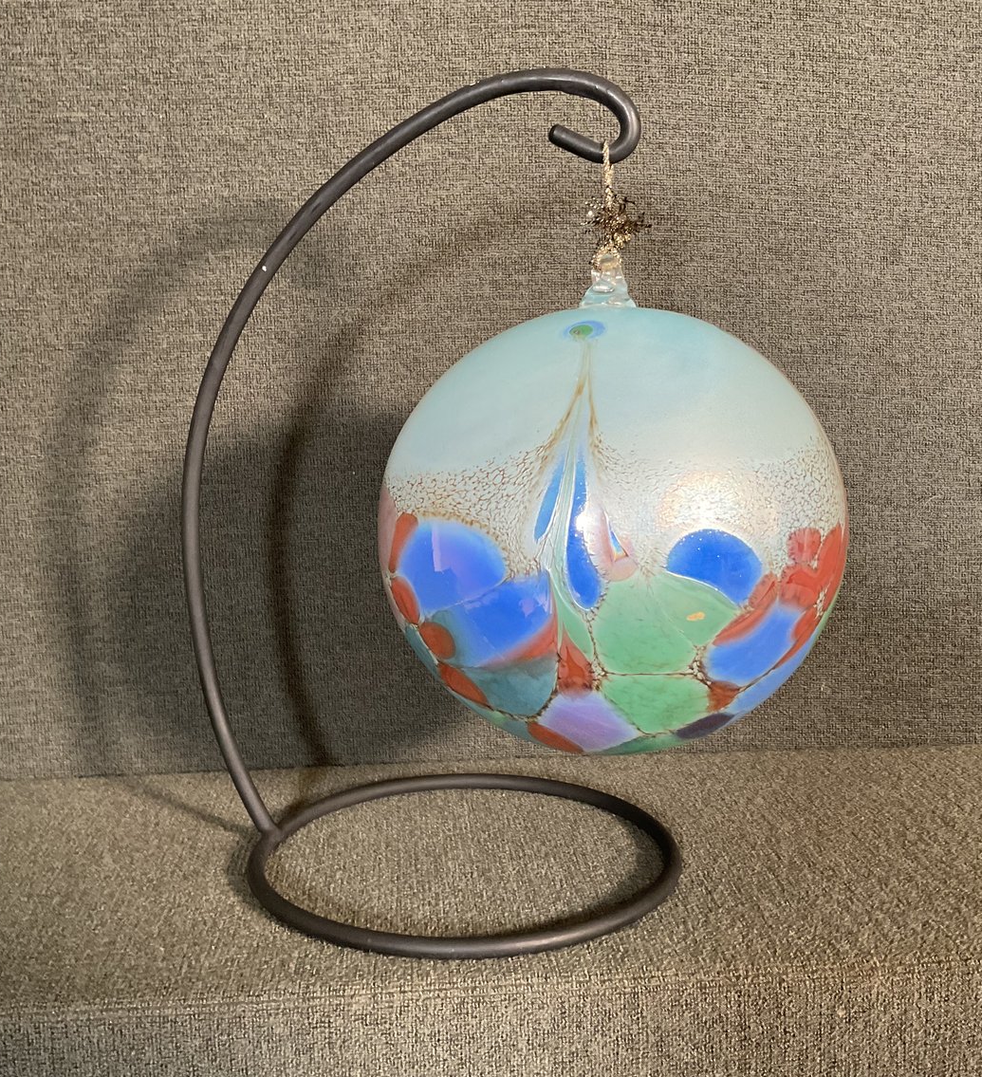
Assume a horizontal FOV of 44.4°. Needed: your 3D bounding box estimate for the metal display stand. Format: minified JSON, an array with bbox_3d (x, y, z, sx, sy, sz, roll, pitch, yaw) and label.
[{"bbox_3d":[-0.025,-0.017,0.423,0.182,0.270,0.155,1,8,14],"label":"metal display stand"}]

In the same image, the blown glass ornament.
[{"bbox_3d":[0.040,-0.011,0.396,0.152,0.162,0.152,-1,7,0],"label":"blown glass ornament"}]

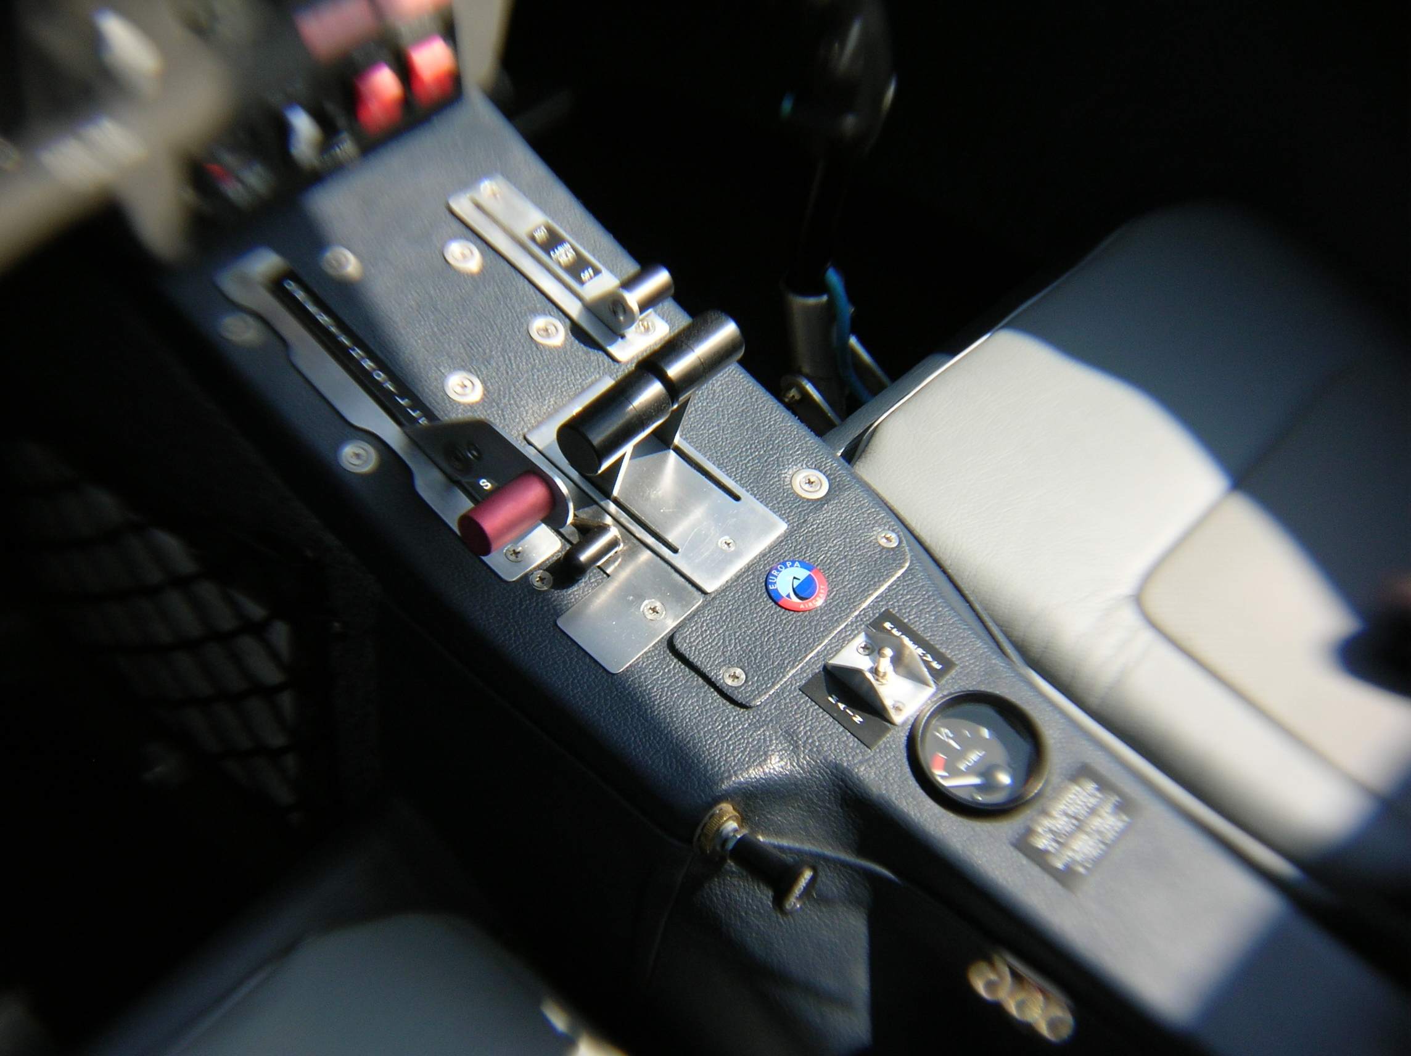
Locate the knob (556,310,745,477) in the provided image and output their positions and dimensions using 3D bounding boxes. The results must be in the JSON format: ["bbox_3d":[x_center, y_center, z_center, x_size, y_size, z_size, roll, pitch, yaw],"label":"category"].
[{"bbox_3d":[-0.023,-0.059,1.361,0.026,0.026,0.094,42,58,16],"label":"knob"}]

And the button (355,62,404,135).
[{"bbox_3d":[-0.148,-0.195,1.440,0.013,0.025,0.018,36,56,24],"label":"button"}]

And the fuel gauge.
[{"bbox_3d":[0.117,0.097,1.345,0.056,0.012,0.056,42,58,16],"label":"fuel gauge"}]

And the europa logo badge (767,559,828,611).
[{"bbox_3d":[0.040,0.025,1.378,0.027,0.003,0.027,42,58,16],"label":"europa logo badge"}]

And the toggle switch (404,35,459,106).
[{"bbox_3d":[-0.126,-0.210,1.459,0.013,0.025,0.018,36,56,24],"label":"toggle switch"}]

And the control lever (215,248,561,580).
[{"bbox_3d":[-0.140,-0.060,1.369,0.047,0.048,0.206,-35,69,-30],"label":"control lever"}]

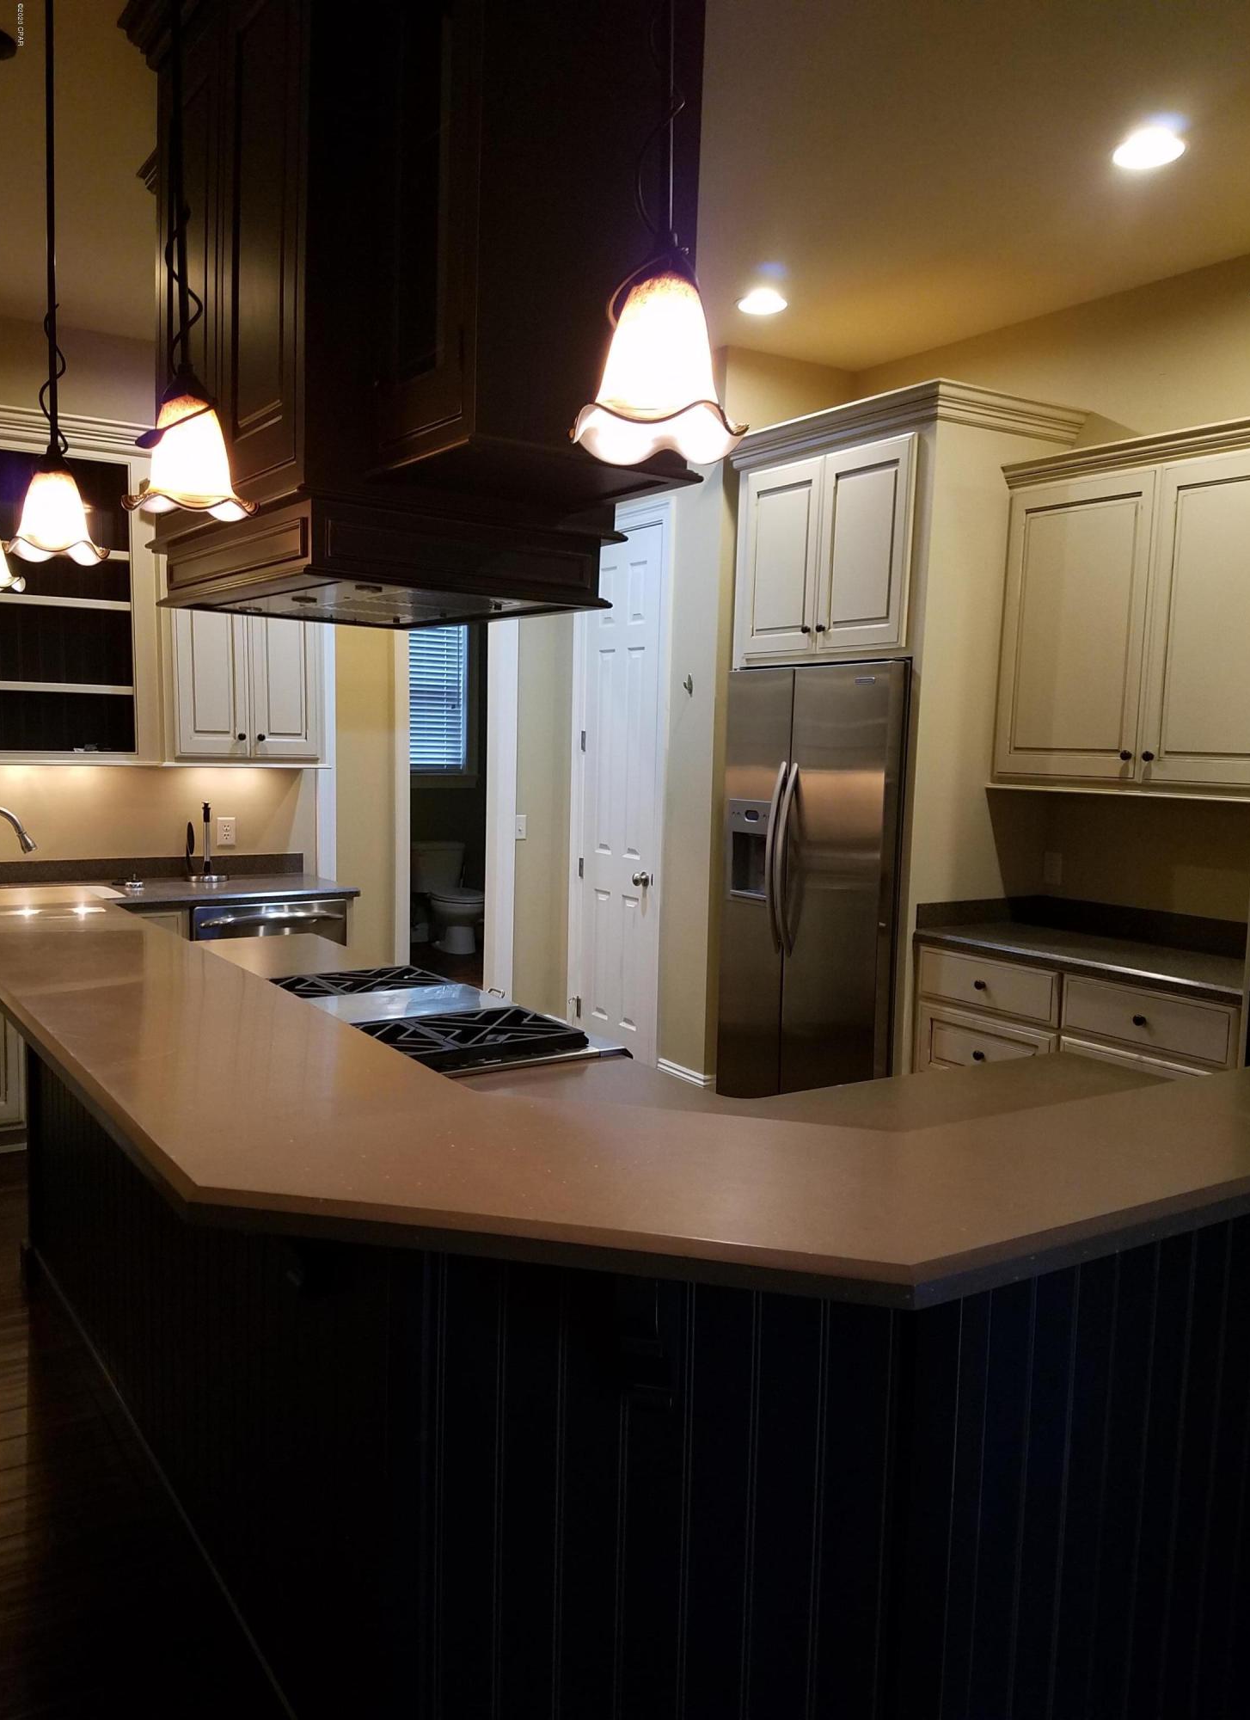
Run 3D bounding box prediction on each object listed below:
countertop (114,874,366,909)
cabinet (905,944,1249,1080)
[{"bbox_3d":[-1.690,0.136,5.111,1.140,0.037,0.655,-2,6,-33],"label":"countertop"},{"bbox_3d":[1.576,0.765,4.190,0.605,0.880,1.225,-2,6,-33],"label":"cabinet"}]

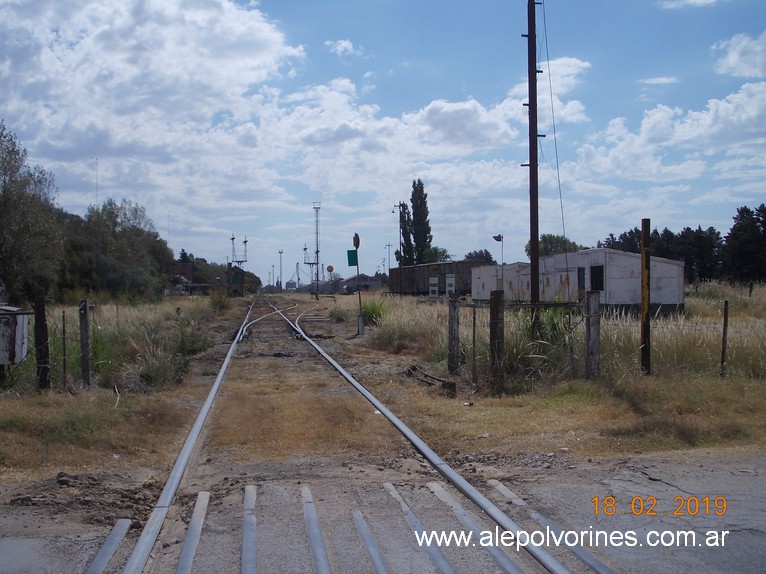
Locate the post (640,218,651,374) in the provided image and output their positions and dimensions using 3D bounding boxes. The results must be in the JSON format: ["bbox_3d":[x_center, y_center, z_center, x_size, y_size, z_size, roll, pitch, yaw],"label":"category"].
[{"bbox_3d":[3.942,0.148,14.250,0.124,2.340,0.120,0,0,-8],"label":"post"}]

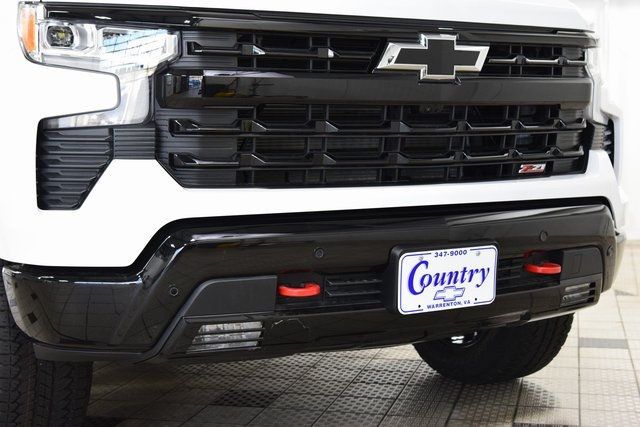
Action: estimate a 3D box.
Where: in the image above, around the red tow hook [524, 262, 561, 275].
[{"bbox_3d":[0.623,0.154,2.826,0.116,0.030,0.075,-3,5,-29],"label":"red tow hook"}]

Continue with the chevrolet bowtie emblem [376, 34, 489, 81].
[{"bbox_3d":[0.292,-0.394,2.570,0.340,0.111,0.035,-3,5,-29],"label":"chevrolet bowtie emblem"}]

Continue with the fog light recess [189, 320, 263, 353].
[{"bbox_3d":[-0.230,0.294,2.424,0.172,0.067,0.060,-2,5,-18],"label":"fog light recess"}]

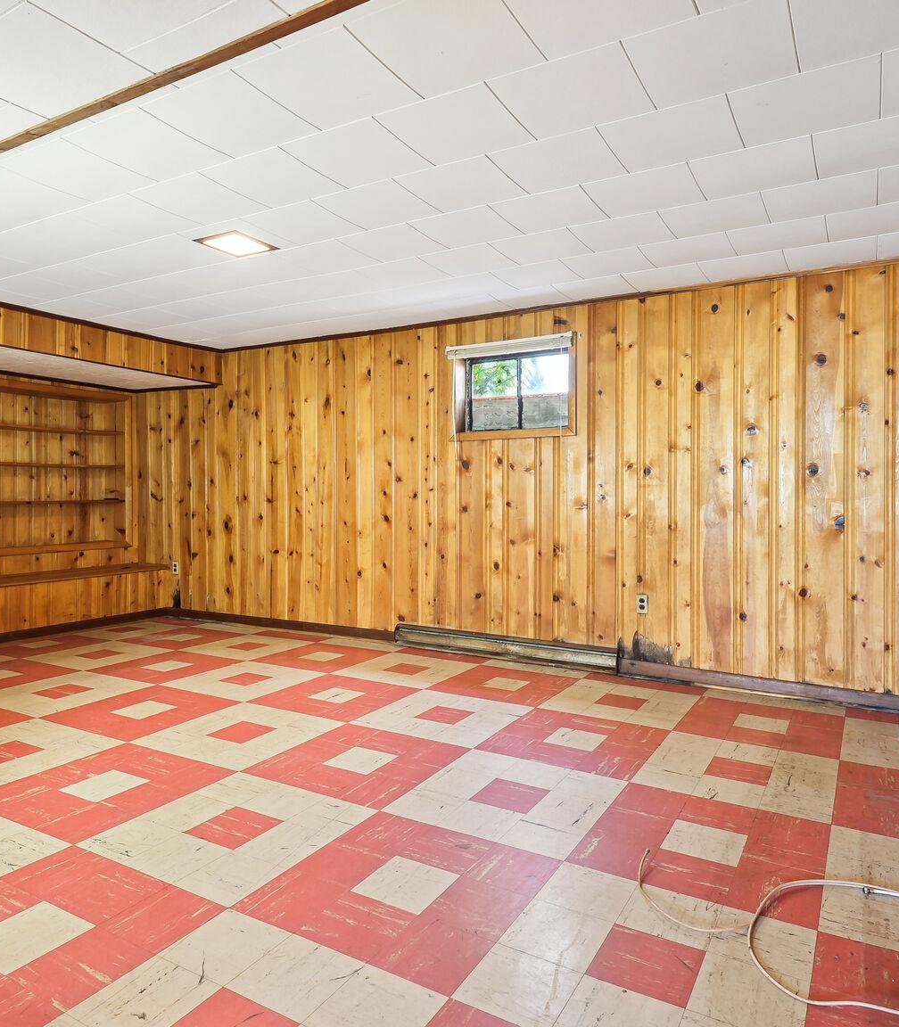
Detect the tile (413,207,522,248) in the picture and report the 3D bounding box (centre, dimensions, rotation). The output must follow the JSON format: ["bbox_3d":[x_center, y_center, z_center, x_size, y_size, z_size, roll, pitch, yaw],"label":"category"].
[{"bbox_3d":[0.086,-1.355,3.237,0.410,0.018,0.404,1,2,30],"label":"tile"}]

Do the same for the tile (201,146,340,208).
[{"bbox_3d":[-0.697,-1.332,2.749,0.406,0.020,0.406,1,2,30],"label":"tile"}]

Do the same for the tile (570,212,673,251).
[{"bbox_3d":[0.839,-1.354,3.290,0.410,0.018,0.405,1,2,30],"label":"tile"}]

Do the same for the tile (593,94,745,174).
[{"bbox_3d":[0.778,-1.310,2.381,0.406,0.020,0.406,1,2,30],"label":"tile"}]

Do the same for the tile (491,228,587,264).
[{"bbox_3d":[0.478,-1.360,3.492,0.406,0.020,0.406,1,2,30],"label":"tile"}]

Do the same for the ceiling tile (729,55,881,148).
[{"bbox_3d":[1.150,-1.324,2.212,0.410,0.018,0.404,1,2,30],"label":"ceiling tile"}]

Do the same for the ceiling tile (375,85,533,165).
[{"bbox_3d":[0.030,-1.332,2.357,0.410,0.018,0.404,1,2,30],"label":"ceiling tile"}]

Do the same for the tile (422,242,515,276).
[{"bbox_3d":[0.109,-1.367,3.682,0.410,0.018,0.405,1,2,30],"label":"tile"}]

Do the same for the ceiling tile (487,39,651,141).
[{"bbox_3d":[0.383,-1.306,2.121,0.411,0.020,0.403,1,2,30],"label":"ceiling tile"}]

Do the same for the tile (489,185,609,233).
[{"bbox_3d":[0.452,-1.348,3.042,0.410,0.018,0.404,1,2,30],"label":"tile"}]

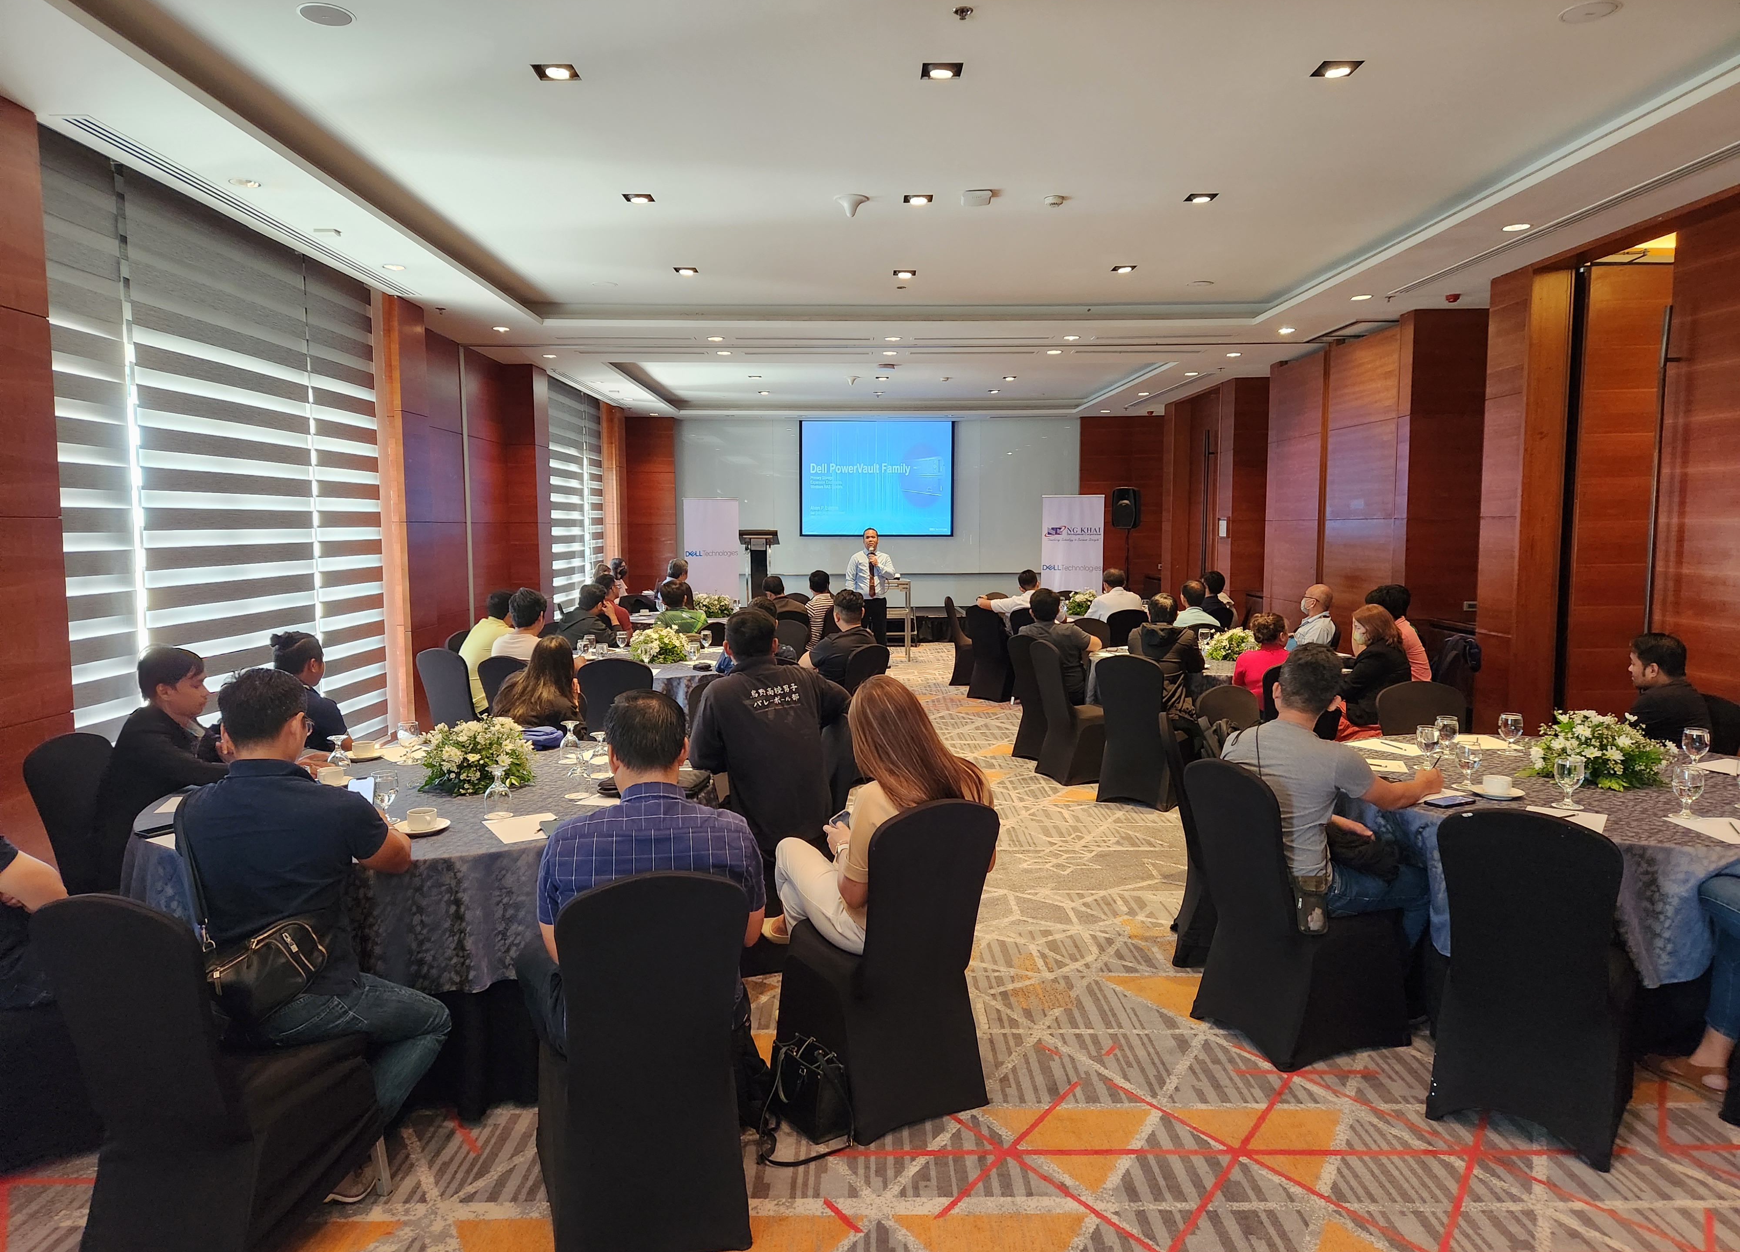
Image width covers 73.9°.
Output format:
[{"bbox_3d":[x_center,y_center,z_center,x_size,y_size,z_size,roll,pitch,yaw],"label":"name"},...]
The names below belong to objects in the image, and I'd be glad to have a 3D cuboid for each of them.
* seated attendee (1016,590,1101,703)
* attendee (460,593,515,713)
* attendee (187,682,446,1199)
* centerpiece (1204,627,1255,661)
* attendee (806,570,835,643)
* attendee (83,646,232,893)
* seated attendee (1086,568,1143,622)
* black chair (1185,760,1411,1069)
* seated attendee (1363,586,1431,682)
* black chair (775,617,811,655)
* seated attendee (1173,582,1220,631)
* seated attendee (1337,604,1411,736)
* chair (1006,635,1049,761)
[{"bbox_3d":[1.400,0.307,8.481,0.560,1.220,0.800,2,6,23],"label":"seated attendee"},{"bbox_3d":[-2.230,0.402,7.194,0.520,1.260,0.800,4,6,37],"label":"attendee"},{"bbox_3d":[-1.310,0.763,2.809,0.560,1.320,0.740,2,5,17],"label":"attendee"},{"bbox_3d":[2.482,0.107,7.892,0.400,0.220,0.370,0,5,0],"label":"centerpiece"},{"bbox_3d":[-0.540,0.091,11.052,0.500,1.250,0.800,-4,6,-37],"label":"attendee"},{"bbox_3d":[-2.458,0.699,4.369,0.820,1.240,0.550,-2,5,-21],"label":"attendee"},{"bbox_3d":[2.200,0.106,10.451,0.540,1.270,0.800,0,5,-3],"label":"seated attendee"},{"bbox_3d":[1.395,0.877,3.783,0.570,0.920,0.450,-2,6,-25],"label":"black chair"},{"bbox_3d":[3.060,0.397,7.083,0.820,1.290,0.520,3,6,28],"label":"seated attendee"},{"bbox_3d":[-0.829,0.437,8.995,0.470,0.930,0.580,3,6,30],"label":"black chair"},{"bbox_3d":[2.540,0.233,9.207,0.520,1.240,0.800,-1,5,-7],"label":"seated attendee"},{"bbox_3d":[2.851,0.480,6.730,0.800,1.230,0.550,3,6,30],"label":"seated attendee"},{"bbox_3d":[1.322,0.503,8.287,0.580,0.925,0.440,-3,6,-31],"label":"chair"}]

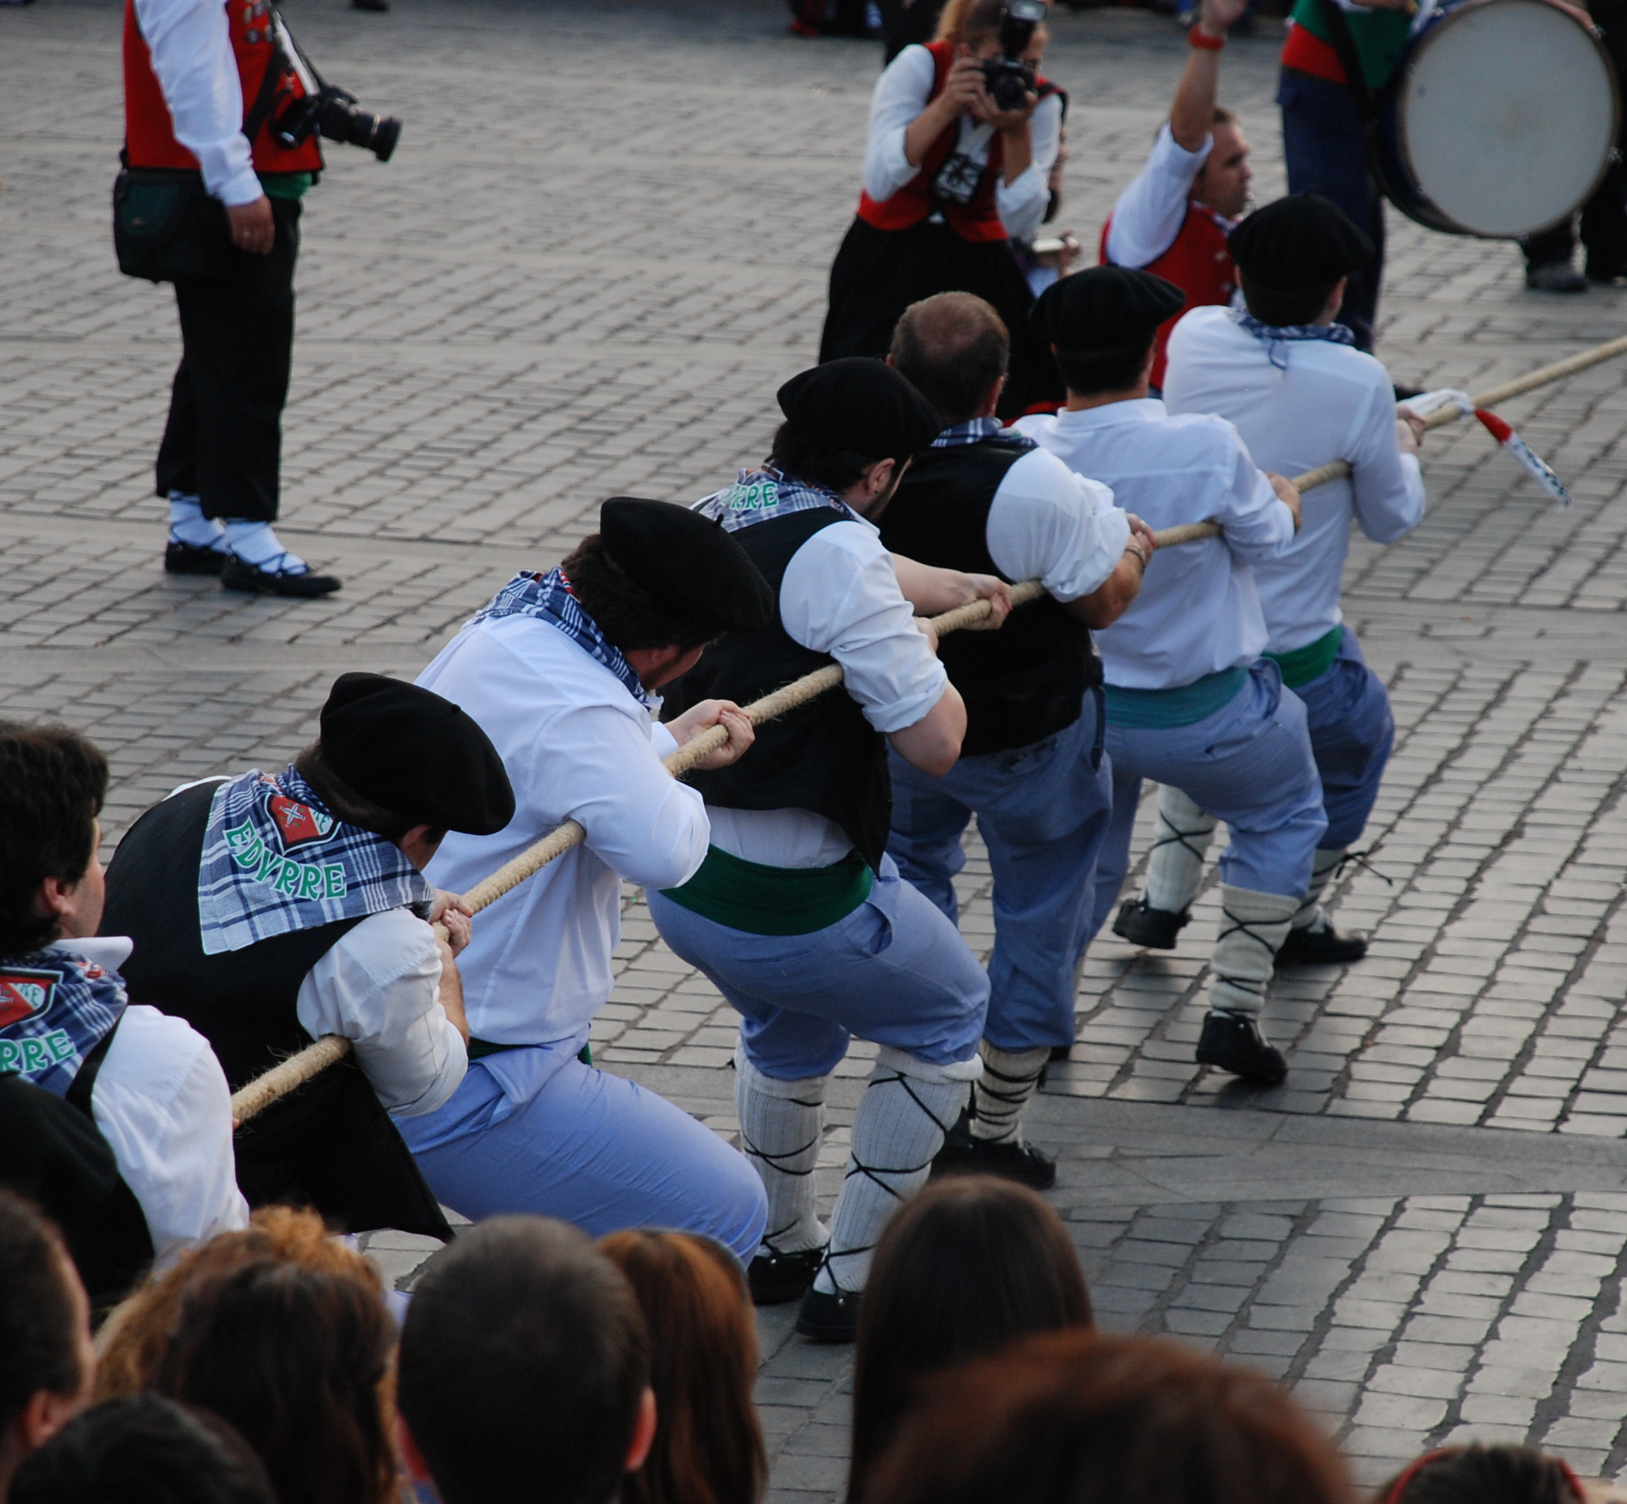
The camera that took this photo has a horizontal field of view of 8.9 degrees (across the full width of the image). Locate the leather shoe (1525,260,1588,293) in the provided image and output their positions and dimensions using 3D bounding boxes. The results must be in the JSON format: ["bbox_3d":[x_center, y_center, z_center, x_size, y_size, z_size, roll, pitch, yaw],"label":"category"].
[{"bbox_3d":[2.408,-1.539,33.950,0.105,0.110,0.270,-5,9,-35],"label":"leather shoe"}]

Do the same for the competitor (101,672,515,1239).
[{"bbox_3d":[-0.658,0.574,13.600,0.520,1.340,0.680,6,10,38],"label":"competitor"}]

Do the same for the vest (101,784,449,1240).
[{"bbox_3d":[-0.696,0.336,13.500,0.450,0.560,0.360,6,10,38],"label":"vest"}]

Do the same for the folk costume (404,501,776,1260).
[{"bbox_3d":[-0.319,0.353,15.100,0.520,1.390,0.650,6,10,38],"label":"folk costume"}]

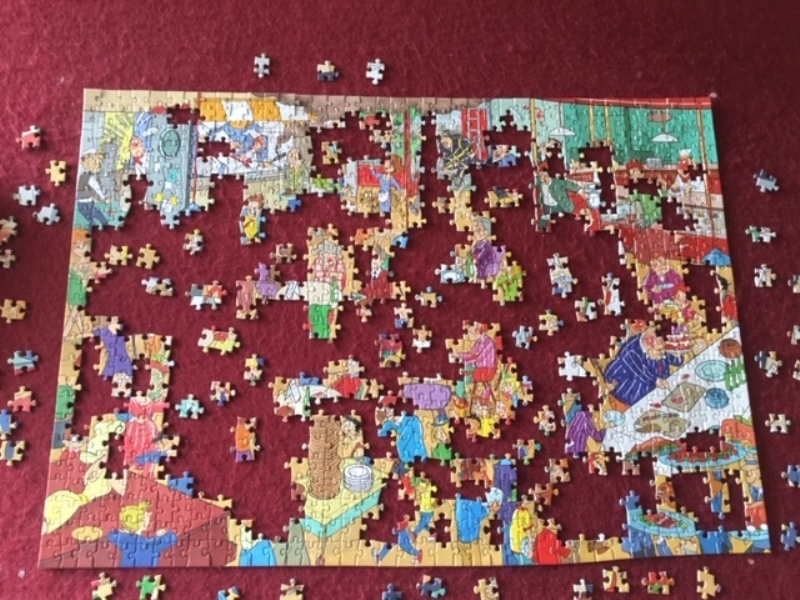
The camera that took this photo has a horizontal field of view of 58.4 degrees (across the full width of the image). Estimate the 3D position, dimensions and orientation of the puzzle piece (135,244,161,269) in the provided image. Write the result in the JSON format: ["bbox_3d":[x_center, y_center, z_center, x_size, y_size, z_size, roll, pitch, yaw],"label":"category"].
[{"bbox_3d":[-0.254,-0.044,0.726,0.022,0.002,0.026,10,76,-1],"label":"puzzle piece"}]

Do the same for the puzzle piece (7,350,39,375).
[{"bbox_3d":[-0.363,0.060,0.691,0.029,0.002,0.023,-7,77,-4],"label":"puzzle piece"}]

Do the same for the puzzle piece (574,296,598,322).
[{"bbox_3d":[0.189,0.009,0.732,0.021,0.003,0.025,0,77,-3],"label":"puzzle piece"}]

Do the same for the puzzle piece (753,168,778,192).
[{"bbox_3d":[0.395,-0.127,0.776,0.029,0.003,0.024,25,76,3],"label":"puzzle piece"}]

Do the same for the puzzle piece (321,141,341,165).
[{"bbox_3d":[-0.072,-0.156,0.758,0.021,0.003,0.026,-4,77,-4],"label":"puzzle piece"}]

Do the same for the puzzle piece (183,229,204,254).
[{"bbox_3d":[-0.209,-0.059,0.728,0.019,0.002,0.027,8,76,-1],"label":"puzzle piece"}]

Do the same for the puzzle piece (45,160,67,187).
[{"bbox_3d":[-0.356,-0.131,0.741,0.020,0.002,0.028,-2,76,-3],"label":"puzzle piece"}]

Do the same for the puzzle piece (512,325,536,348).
[{"bbox_3d":[0.126,0.038,0.724,0.025,0.002,0.023,12,76,0],"label":"puzzle piece"}]

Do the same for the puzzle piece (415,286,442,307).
[{"bbox_3d":[0.029,-0.003,0.730,0.028,0.002,0.022,3,77,-2],"label":"puzzle piece"}]

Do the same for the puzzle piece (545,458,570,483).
[{"bbox_3d":[0.152,0.166,0.695,0.024,0.002,0.022,0,76,-3],"label":"puzzle piece"}]

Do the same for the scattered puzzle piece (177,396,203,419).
[{"bbox_3d":[-0.203,0.103,0.692,0.027,0.002,0.023,5,76,-2],"label":"scattered puzzle piece"}]

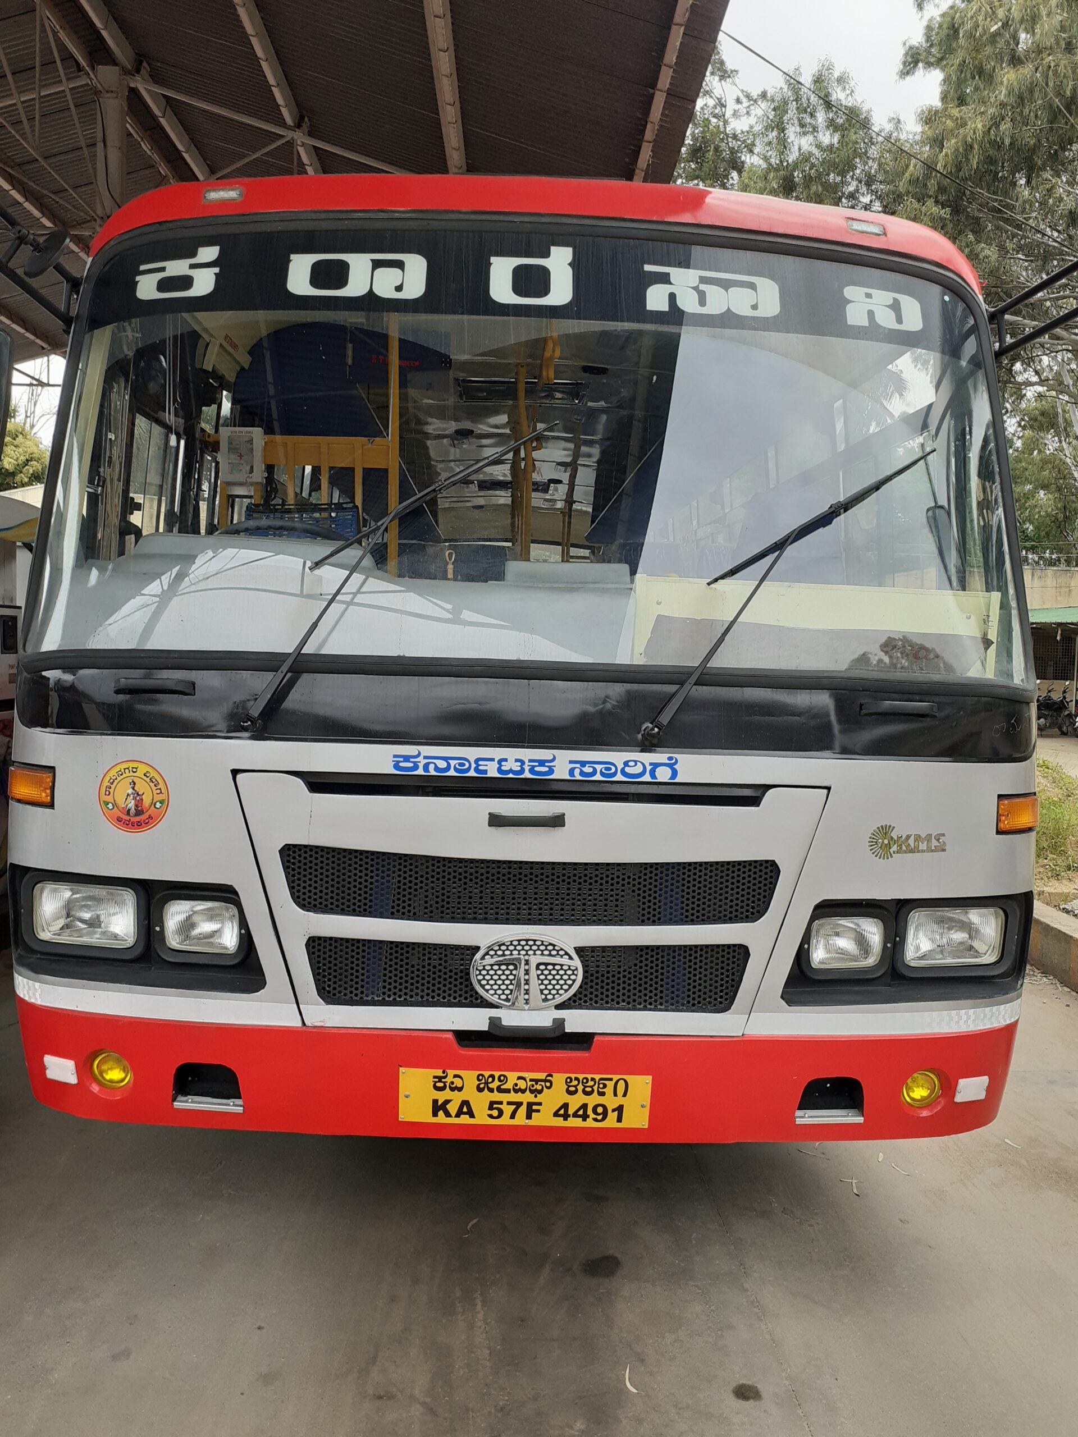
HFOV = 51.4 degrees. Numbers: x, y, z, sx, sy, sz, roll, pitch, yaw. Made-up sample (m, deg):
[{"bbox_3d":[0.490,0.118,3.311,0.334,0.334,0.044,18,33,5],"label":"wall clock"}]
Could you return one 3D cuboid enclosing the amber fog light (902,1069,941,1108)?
[{"bbox_3d":[0.897,0.872,2.667,0.098,0.088,0.060,1,2,-7],"label":"amber fog light"}]

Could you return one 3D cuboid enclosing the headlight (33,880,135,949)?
[{"bbox_3d":[-1.041,0.449,2.612,0.250,0.140,0.080,2,2,3],"label":"headlight"}]

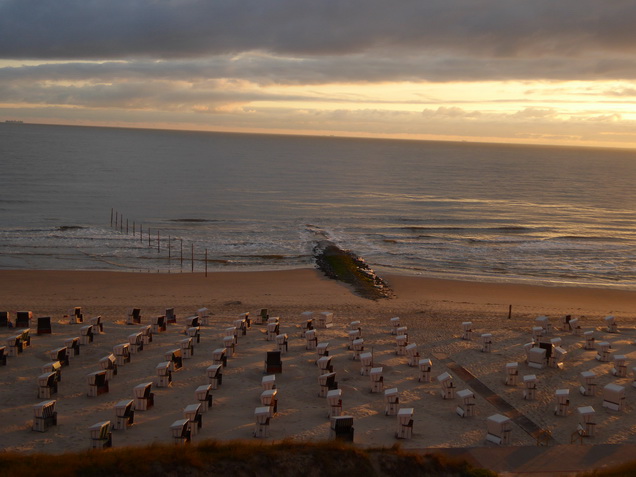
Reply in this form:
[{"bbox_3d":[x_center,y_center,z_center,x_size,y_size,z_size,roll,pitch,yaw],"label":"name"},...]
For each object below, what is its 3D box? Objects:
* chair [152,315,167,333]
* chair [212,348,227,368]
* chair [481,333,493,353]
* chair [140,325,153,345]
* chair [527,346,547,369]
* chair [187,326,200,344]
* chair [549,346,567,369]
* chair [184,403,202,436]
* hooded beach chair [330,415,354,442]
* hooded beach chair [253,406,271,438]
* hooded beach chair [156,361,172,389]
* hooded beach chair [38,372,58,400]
[{"bbox_3d":[-16.197,8.675,81.946,0.959,1.620,1.210,5,8,21],"label":"chair"},{"bbox_3d":[-8.187,10.034,67.350,0.884,1.620,1.210,4,8,11],"label":"chair"},{"bbox_3d":[16.101,9.892,76.772,0.950,1.530,1.170,3,7,7],"label":"chair"},{"bbox_3d":[-16.221,9.057,76.325,0.930,1.590,1.220,3,7,2],"label":"chair"},{"bbox_3d":[18.821,10.205,69.011,1.200,1.600,0.950,7,9,35],"label":"chair"},{"bbox_3d":[-11.037,8.620,71.782,0.950,1.600,1.200,3,7,4],"label":"chair"},{"bbox_3d":[21.433,10.625,71.382,1.120,1.530,1.080,-3,9,-36],"label":"chair"},{"bbox_3d":[-7.807,11.429,50.878,0.950,1.600,1.200,3,7,5],"label":"chair"},{"bbox_3d":[1.574,12.277,52.050,1.170,1.650,1.000,0,8,-19],"label":"hooded beach chair"},{"bbox_3d":[-3.482,11.569,51.176,0.950,1.600,1.200,2,7,1],"label":"hooded beach chair"},{"bbox_3d":[-11.760,10.339,61.628,0.899,1.620,1.210,3,7,3],"label":"hooded beach chair"},{"bbox_3d":[-19.747,10.758,59.258,0.970,1.600,1.200,3,7,6],"label":"hooded beach chair"}]

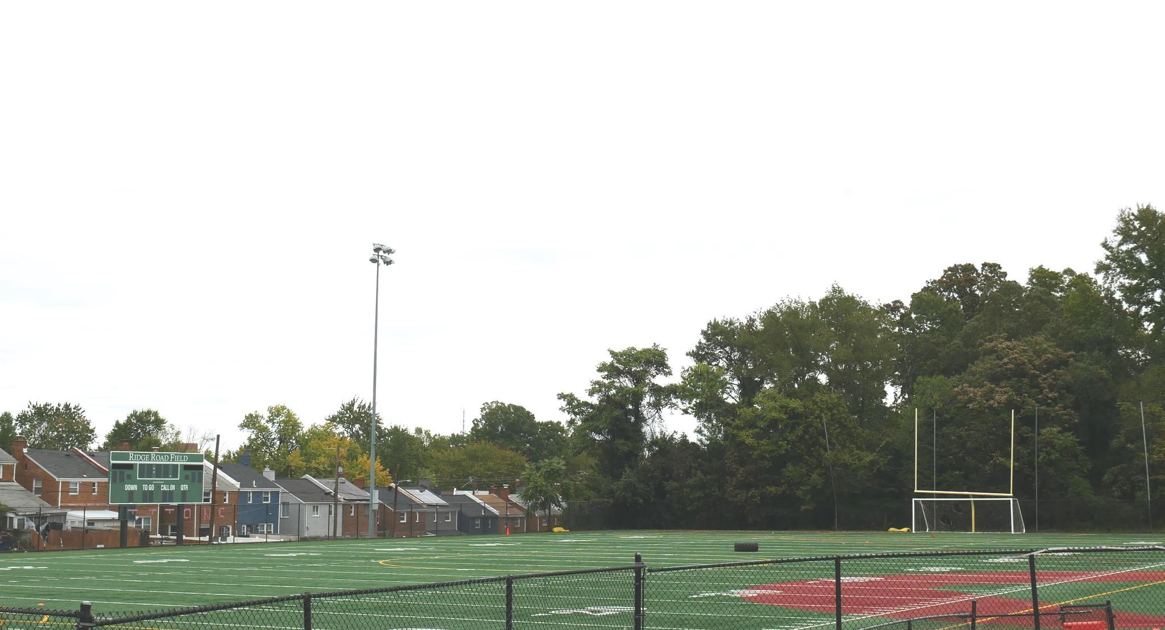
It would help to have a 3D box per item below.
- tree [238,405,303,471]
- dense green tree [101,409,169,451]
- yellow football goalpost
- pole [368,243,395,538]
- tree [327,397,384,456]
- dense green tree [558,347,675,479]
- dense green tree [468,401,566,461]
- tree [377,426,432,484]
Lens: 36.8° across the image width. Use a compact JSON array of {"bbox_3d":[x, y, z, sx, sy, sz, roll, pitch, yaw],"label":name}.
[{"bbox_3d":[-32.113,15.245,179.414,6.840,12.010,6.640,1,-6,-10],"label":"tree"},{"bbox_3d":[-42.983,14.537,167.457,6.750,11.130,6.540,2,-6,-14],"label":"dense green tree"},{"bbox_3d":[28.404,11.530,128.950,7.350,9.150,2.100,-3,-7,31],"label":"yellow football goalpost"},{"bbox_3d":[-14.707,5.438,126.025,1.000,20.900,2.200,-3,-7,31],"label":"pole"},{"bbox_3d":[-25.704,16.113,197.329,6.570,13.750,6.370,1,-6,-7],"label":"tree"},{"bbox_3d":[3.208,11.059,161.188,11.100,16.640,10.770,0,-6,1],"label":"dense green tree"},{"bbox_3d":[-8.772,18.794,231.269,13.410,14.980,13.010,0,-6,-2],"label":"dense green tree"},{"bbox_3d":[-19.937,17.557,195.488,6.300,10.500,6.110,1,-6,-6],"label":"tree"}]

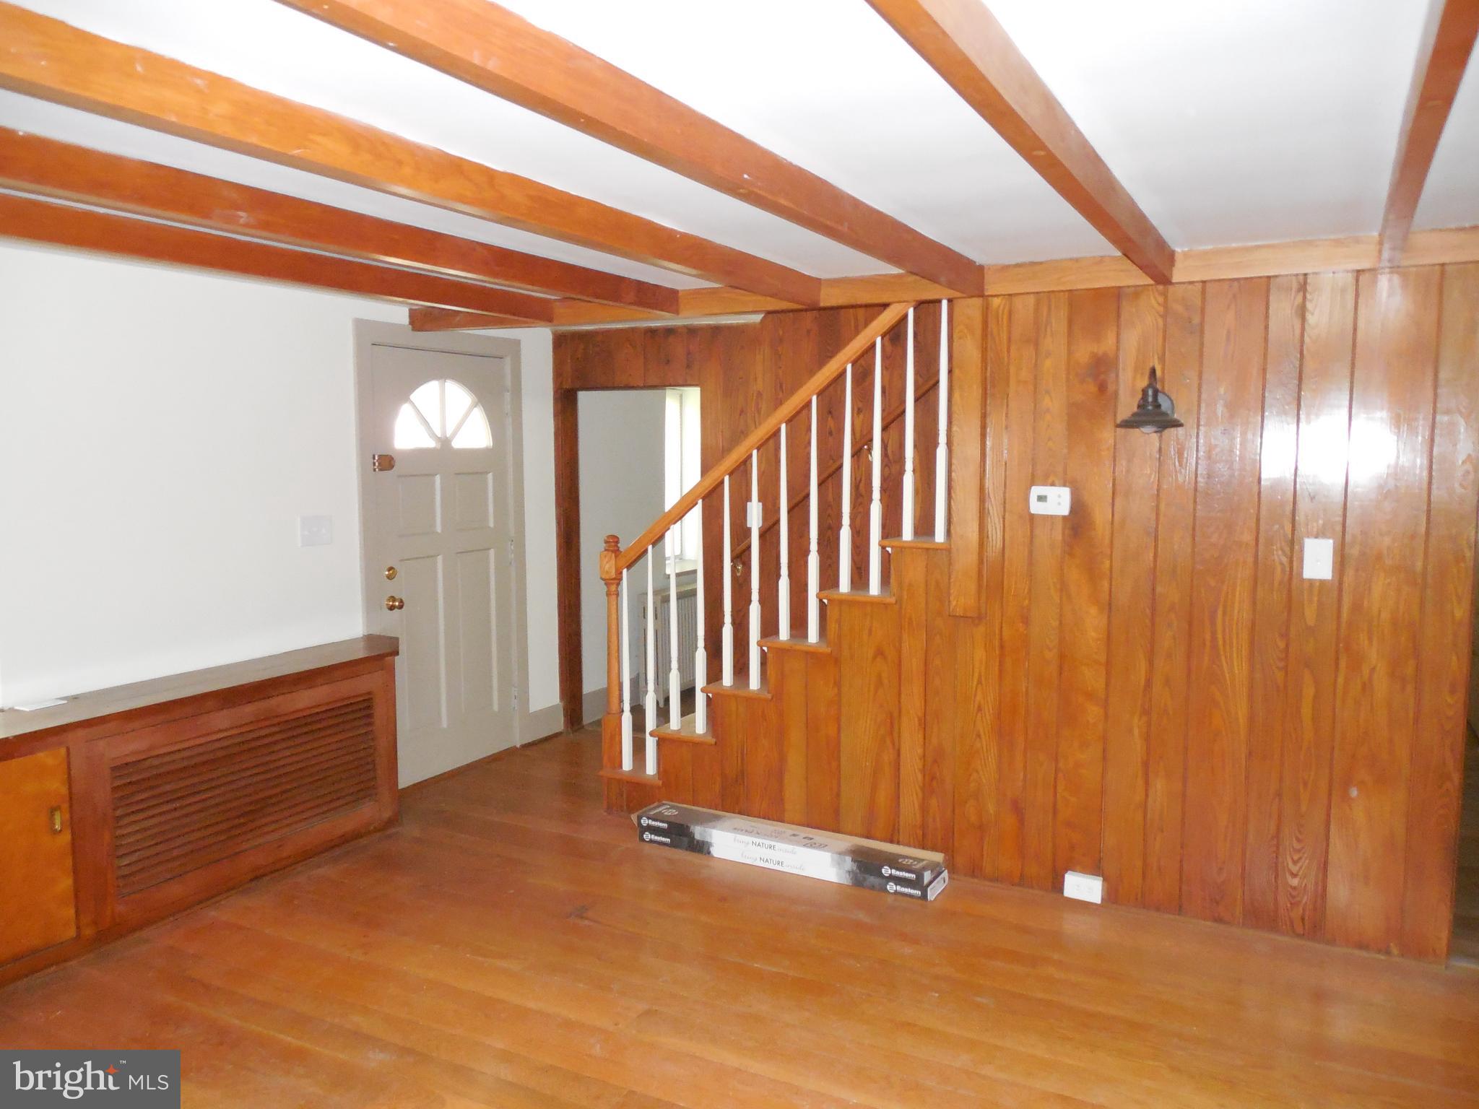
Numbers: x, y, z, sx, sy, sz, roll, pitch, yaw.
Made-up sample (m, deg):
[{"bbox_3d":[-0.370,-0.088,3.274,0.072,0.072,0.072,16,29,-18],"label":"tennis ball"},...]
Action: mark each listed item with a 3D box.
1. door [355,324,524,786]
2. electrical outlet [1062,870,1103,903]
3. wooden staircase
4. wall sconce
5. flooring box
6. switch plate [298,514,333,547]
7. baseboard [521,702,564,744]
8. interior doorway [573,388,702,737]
[{"bbox_3d":[-1.310,0.002,4.886,0.073,2.015,1.031,3,6,28],"label":"door"},{"bbox_3d":[1.126,1.091,3.490,0.115,0.076,0.039,3,6,28],"label":"electrical outlet"},{"bbox_3d":[0.276,0.065,4.388,1.504,1.971,0.972,3,6,28],"label":"wooden staircase"},{"bbox_3d":[1.225,-0.459,3.176,0.191,0.199,0.238,3,6,28],"label":"wall sconce"},{"bbox_3d":[0.159,1.056,3.846,1.153,0.101,0.191,3,6,28],"label":"flooring box"},{"bbox_3d":[-1.665,-0.092,4.213,0.012,0.118,0.162,3,6,28],"label":"switch plate"},{"bbox_3d":[-1.003,0.876,5.528,0.022,0.153,0.317,3,6,28],"label":"baseboard"},{"bbox_3d":[-0.506,0.064,5.436,0.803,1.784,0.130,3,6,28],"label":"interior doorway"}]

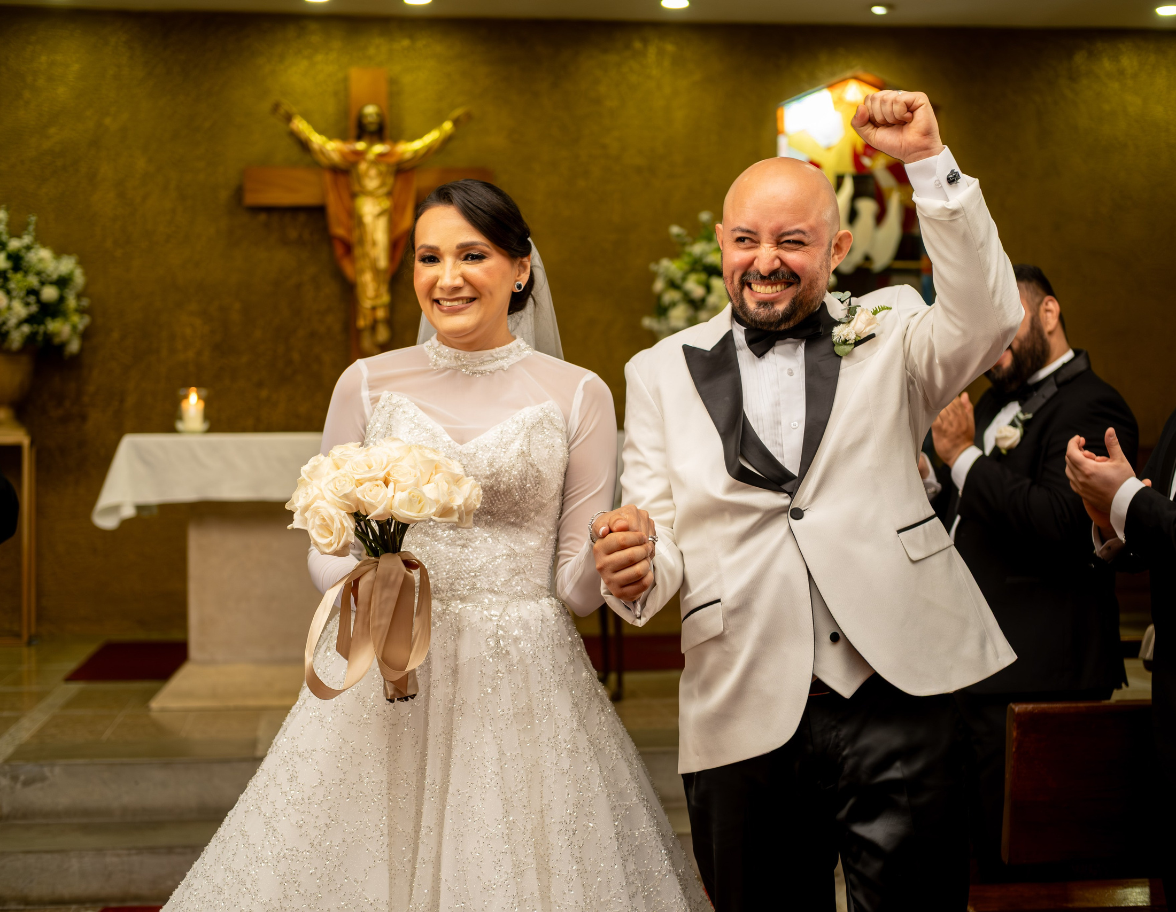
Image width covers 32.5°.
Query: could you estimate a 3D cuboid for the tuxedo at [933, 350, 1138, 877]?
[{"bbox_3d":[0.890,0.524,4.142,0.440,1.460,0.520,-2,3,-37],"label":"tuxedo"}]

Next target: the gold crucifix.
[{"bbox_3d":[-0.953,-1.017,8.740,1.090,1.360,0.200,0,2,-6],"label":"gold crucifix"}]

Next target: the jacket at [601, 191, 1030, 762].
[{"bbox_3d":[0.334,0.024,2.980,0.620,0.890,0.380,0,2,5],"label":"jacket"}]

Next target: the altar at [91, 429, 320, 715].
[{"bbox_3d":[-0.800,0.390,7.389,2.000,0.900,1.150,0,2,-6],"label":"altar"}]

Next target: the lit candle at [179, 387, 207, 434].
[{"bbox_3d":[-1.502,-0.174,7.650,0.110,0.175,0.110,0,2,-6],"label":"lit candle"}]

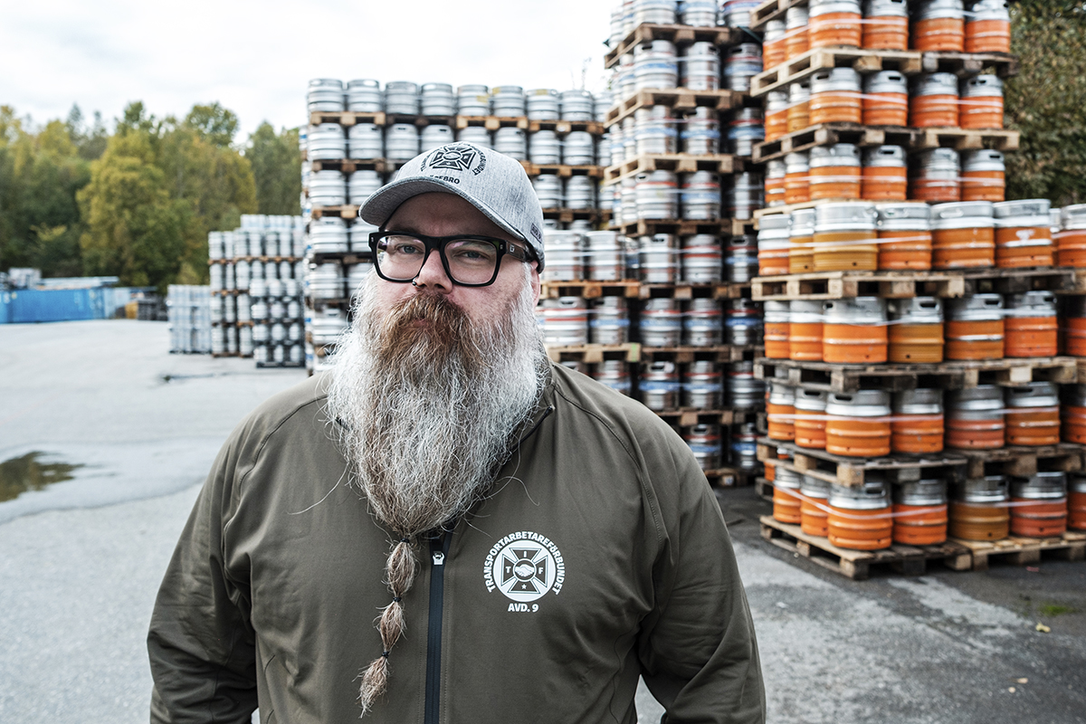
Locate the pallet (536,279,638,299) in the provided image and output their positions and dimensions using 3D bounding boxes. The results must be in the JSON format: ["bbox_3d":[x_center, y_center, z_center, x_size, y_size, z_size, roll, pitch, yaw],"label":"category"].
[{"bbox_3d":[0.280,-0.630,9.400,0.800,0.144,1.200,-1,3,-14],"label":"pallet"}]

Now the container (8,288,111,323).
[{"bbox_3d":[-37.259,-4.270,80.715,6.060,2.600,2.440,0,3,-4],"label":"container"}]

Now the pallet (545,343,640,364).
[{"bbox_3d":[0.280,-0.100,9.420,0.800,0.144,1.200,-1,3,-14],"label":"pallet"}]

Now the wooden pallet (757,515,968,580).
[{"bbox_3d":[2.060,1.170,6.870,0.800,0.144,1.200,-1,3,-15],"label":"wooden pallet"}]

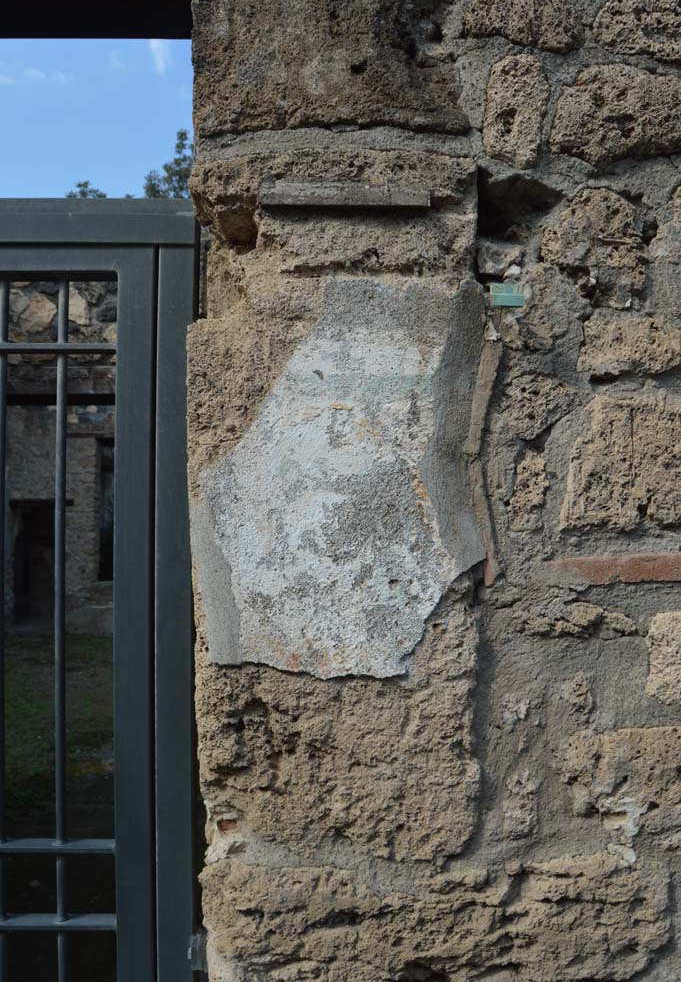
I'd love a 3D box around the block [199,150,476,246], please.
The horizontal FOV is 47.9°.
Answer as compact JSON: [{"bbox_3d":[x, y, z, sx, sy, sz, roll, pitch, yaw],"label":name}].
[{"bbox_3d":[-0.018,-0.452,1.315,0.438,0.150,0.280,1,1,-3],"label":"block"}]

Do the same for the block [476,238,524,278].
[{"bbox_3d":[0.259,-0.381,1.290,0.078,0.065,0.080,1,1,-3],"label":"block"}]

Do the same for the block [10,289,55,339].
[{"bbox_3d":[-1.697,-0.967,4.310,0.252,0.274,0.220,1,1,-3],"label":"block"}]

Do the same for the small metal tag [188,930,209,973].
[{"bbox_3d":[-0.239,0.780,1.310,0.037,0.068,0.020,1,1,-3],"label":"small metal tag"}]

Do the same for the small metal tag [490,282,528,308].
[{"bbox_3d":[0.266,-0.312,1.225,0.056,0.037,0.010,1,1,-3],"label":"small metal tag"}]

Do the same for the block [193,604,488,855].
[{"bbox_3d":[-0.009,0.365,1.320,0.434,0.406,0.280,1,1,-3],"label":"block"}]

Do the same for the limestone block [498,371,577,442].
[{"bbox_3d":[0.316,-0.137,1.285,0.122,0.113,0.100,1,1,-3],"label":"limestone block"}]

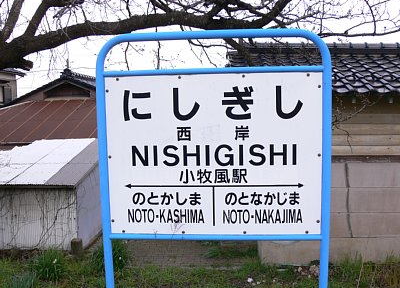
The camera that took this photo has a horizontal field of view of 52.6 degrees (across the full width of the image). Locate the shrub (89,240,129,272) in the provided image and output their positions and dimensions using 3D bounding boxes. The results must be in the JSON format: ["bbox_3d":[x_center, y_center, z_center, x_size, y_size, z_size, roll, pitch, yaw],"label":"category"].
[{"bbox_3d":[-1.206,1.516,5.450,0.540,0.410,0.500,-1,7,0],"label":"shrub"}]

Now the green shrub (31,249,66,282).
[{"bbox_3d":[-1.929,1.547,5.150,0.470,0.400,0.450,-1,7,0],"label":"green shrub"}]

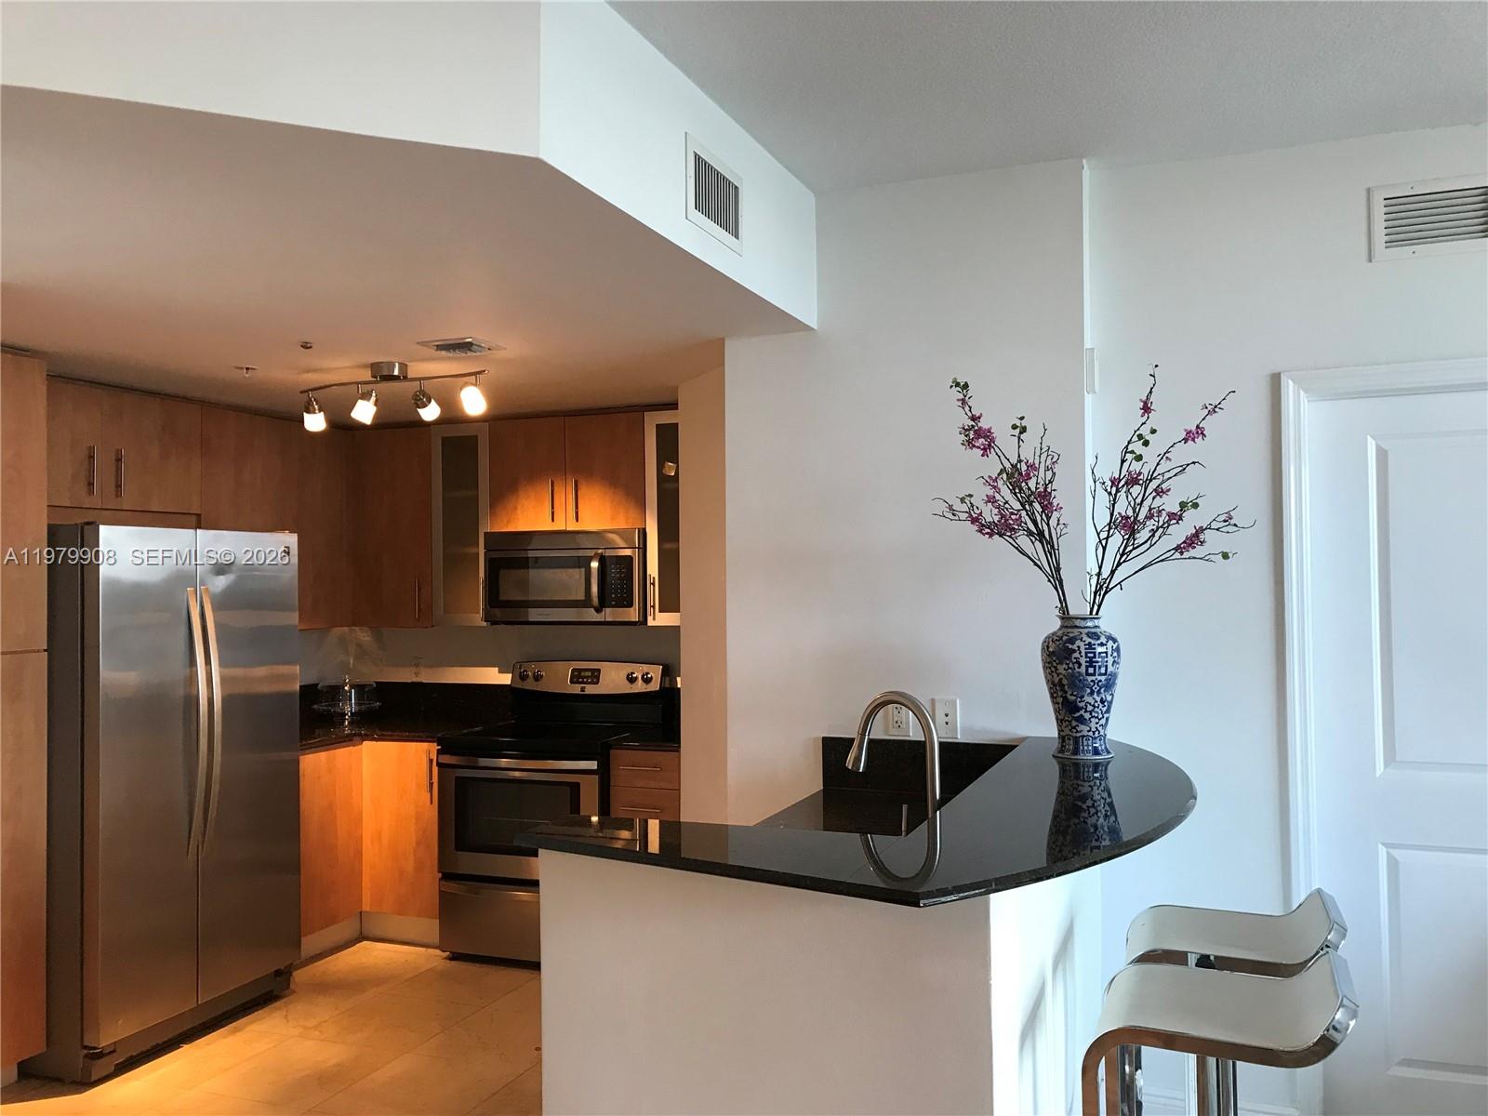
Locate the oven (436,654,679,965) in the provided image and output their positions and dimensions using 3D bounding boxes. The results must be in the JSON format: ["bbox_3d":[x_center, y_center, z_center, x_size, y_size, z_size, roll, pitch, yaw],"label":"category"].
[{"bbox_3d":[-0.809,1.077,5.185,0.765,1.185,0.720,-1,-1,19],"label":"oven"}]

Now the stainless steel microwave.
[{"bbox_3d":[-0.736,0.086,5.367,0.760,0.408,0.420,-1,-1,19],"label":"stainless steel microwave"}]

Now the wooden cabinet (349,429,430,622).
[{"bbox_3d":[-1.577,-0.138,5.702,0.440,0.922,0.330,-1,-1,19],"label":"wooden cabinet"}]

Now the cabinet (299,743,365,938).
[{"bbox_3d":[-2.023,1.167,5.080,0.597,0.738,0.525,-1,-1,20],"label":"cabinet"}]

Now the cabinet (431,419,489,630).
[{"bbox_3d":[-1.214,-0.145,5.552,0.298,0.907,0.330,-1,-1,20],"label":"cabinet"}]

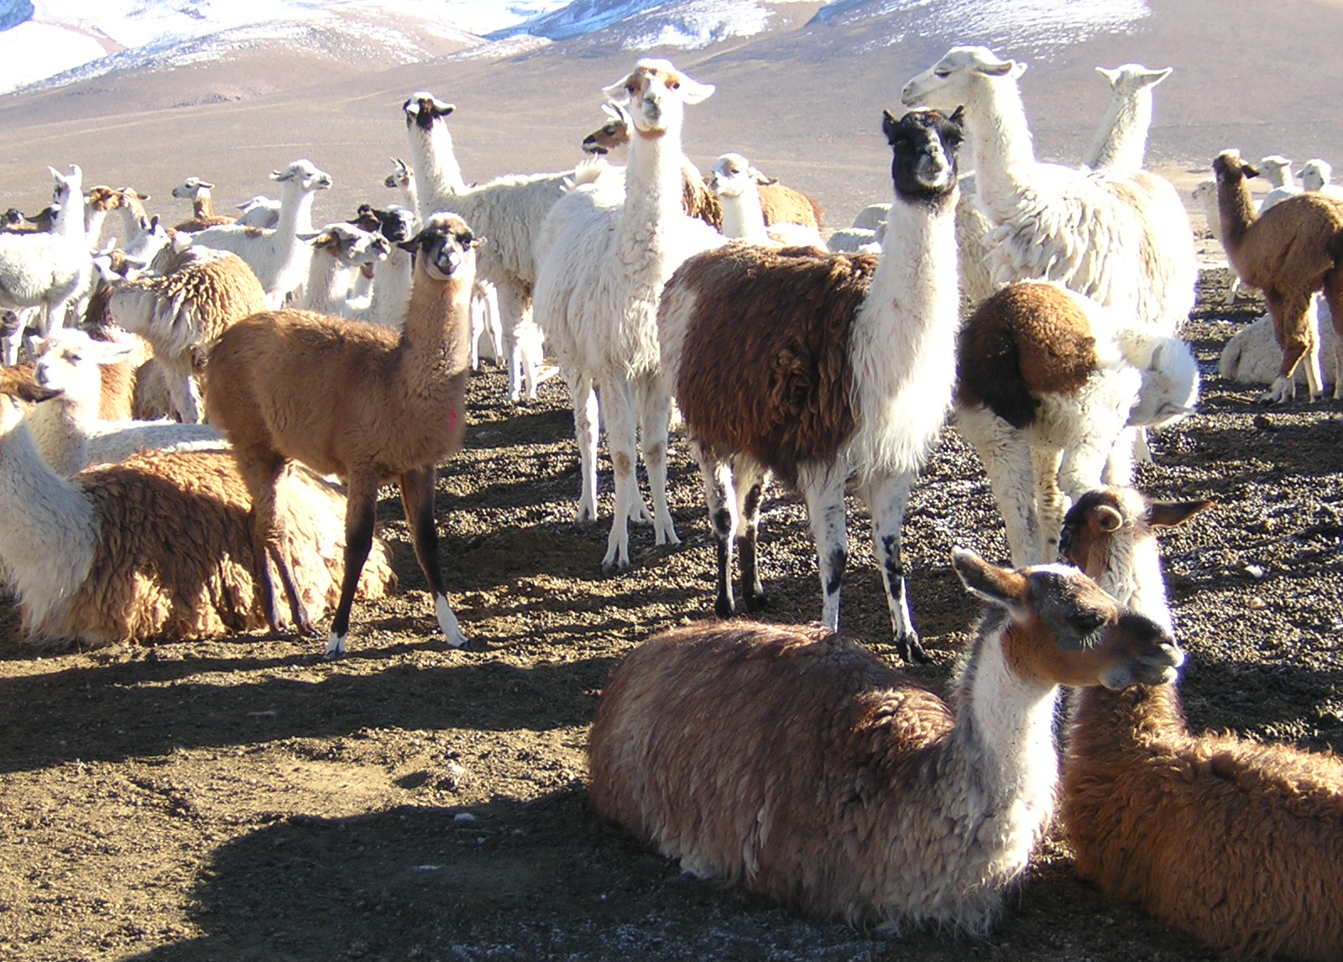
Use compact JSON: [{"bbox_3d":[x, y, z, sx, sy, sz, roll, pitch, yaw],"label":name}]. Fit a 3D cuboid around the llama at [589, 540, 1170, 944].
[{"bbox_3d":[0.390,0.421,5.810,0.560,0.680,1.250,-6,9,-43],"label":"llama"}]

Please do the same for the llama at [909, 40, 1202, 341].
[{"bbox_3d":[1.600,-0.915,12.496,1.250,1.740,0.530,1,7,12],"label":"llama"}]

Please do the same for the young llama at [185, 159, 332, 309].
[{"bbox_3d":[-2.350,-1.184,16.927,1.000,1.220,0.380,5,9,38],"label":"young llama"}]

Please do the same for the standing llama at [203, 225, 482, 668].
[{"bbox_3d":[-0.930,-0.145,8.349,0.930,1.200,0.380,5,9,38],"label":"standing llama"}]

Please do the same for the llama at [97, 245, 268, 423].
[{"bbox_3d":[-2.080,-0.532,12.745,0.460,0.920,1.100,6,9,41],"label":"llama"}]

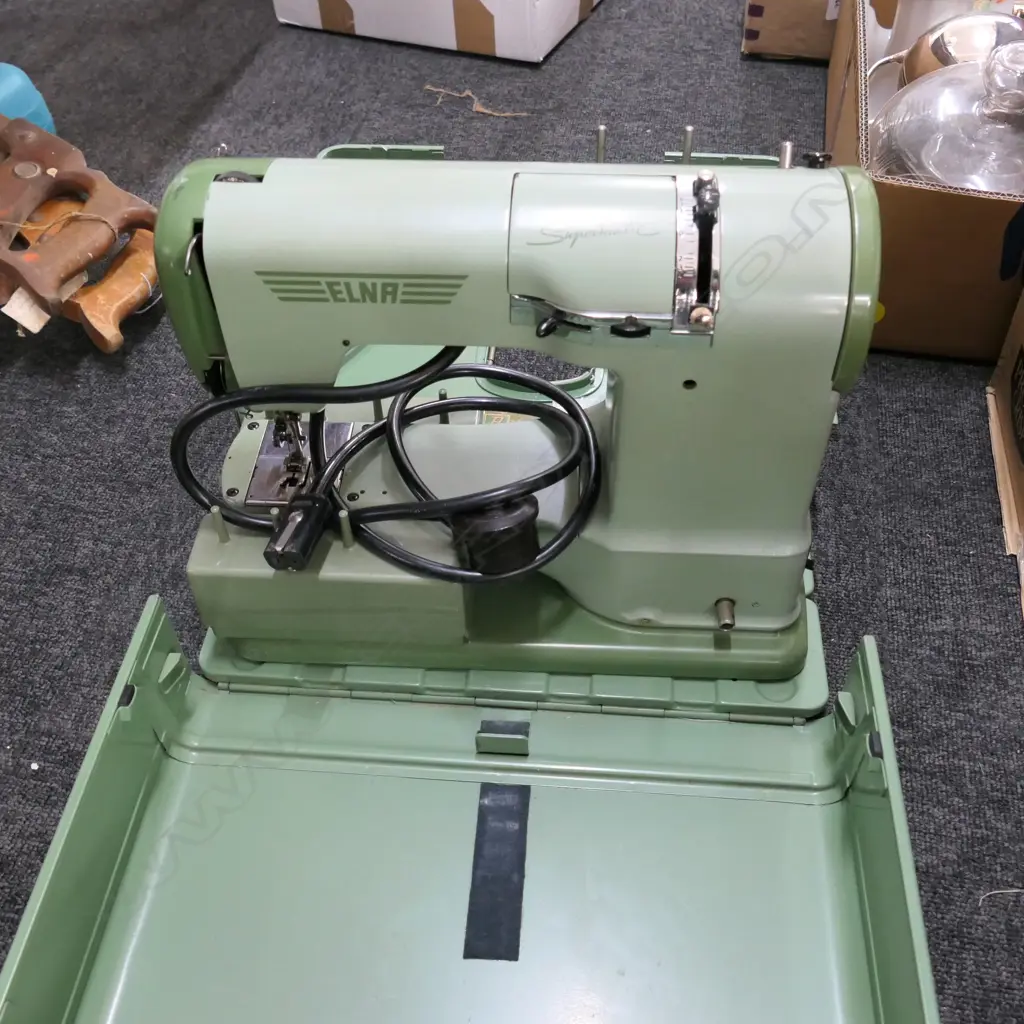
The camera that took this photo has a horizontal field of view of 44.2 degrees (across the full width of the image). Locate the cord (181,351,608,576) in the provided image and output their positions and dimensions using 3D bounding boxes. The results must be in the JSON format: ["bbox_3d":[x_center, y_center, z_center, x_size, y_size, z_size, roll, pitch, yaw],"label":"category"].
[{"bbox_3d":[-0.057,-0.032,0.642,0.210,0.105,0.110,3,45,3],"label":"cord"}]

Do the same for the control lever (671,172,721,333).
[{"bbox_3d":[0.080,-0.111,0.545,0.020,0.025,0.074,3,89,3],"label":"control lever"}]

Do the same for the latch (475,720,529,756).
[{"bbox_3d":[-0.004,0.115,0.658,0.027,0.015,0.016,3,44,3],"label":"latch"}]

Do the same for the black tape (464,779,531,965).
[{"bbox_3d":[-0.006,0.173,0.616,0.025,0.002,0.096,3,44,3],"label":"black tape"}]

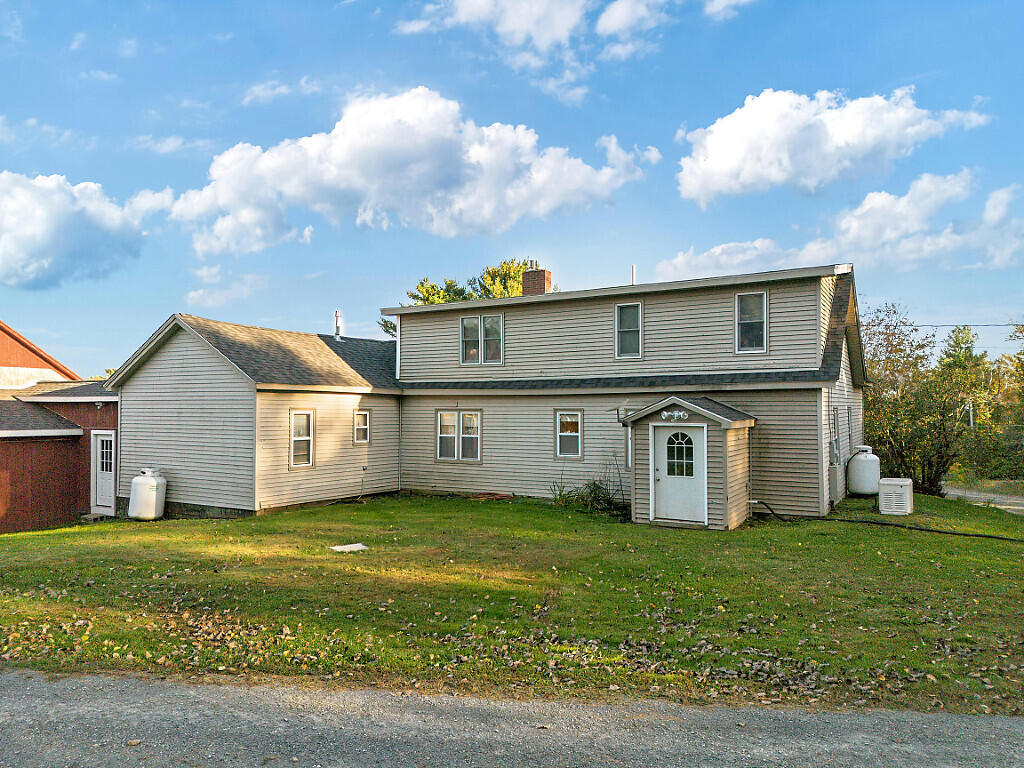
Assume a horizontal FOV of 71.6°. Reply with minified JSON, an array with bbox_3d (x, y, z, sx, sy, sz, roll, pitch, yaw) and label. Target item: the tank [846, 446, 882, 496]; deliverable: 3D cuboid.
[{"bbox_3d":[9.226,2.274,18.600,0.760,1.300,0.760,-1,-3,31],"label":"tank"}]

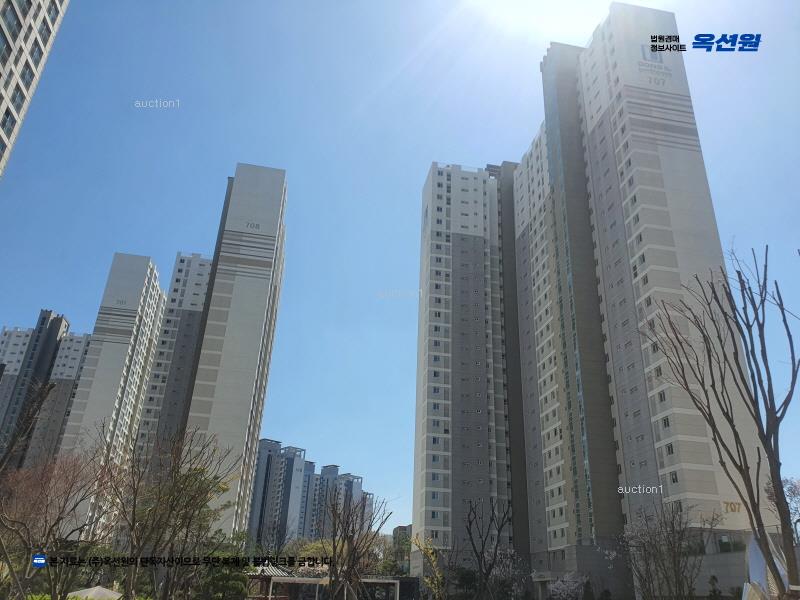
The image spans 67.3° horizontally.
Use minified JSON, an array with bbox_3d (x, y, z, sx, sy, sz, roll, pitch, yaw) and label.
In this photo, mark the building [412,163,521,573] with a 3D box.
[{"bbox_3d":[13.150,10.940,113.370,18.300,79.400,11.000,7,-25,-9],"label":"building"}]

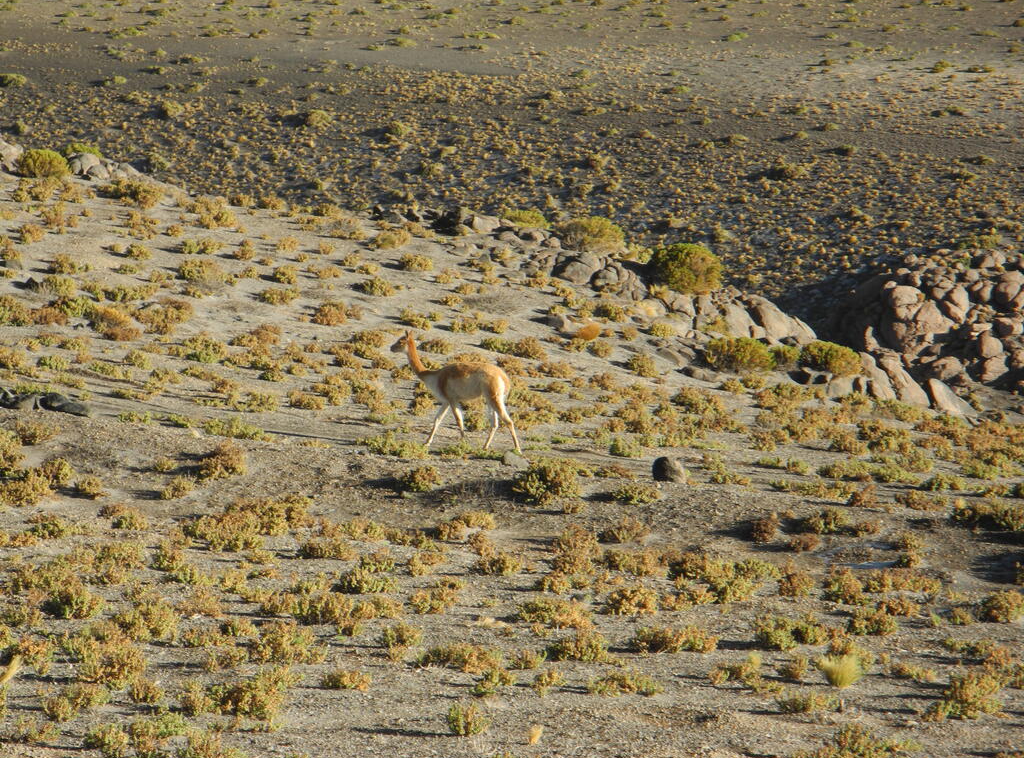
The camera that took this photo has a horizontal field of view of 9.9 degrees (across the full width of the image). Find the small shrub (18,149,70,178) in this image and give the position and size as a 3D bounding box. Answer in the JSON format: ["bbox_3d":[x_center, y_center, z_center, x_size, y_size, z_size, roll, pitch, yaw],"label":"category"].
[{"bbox_3d":[-6.638,-3.060,84.000,0.740,0.370,0.660,0,6,0],"label":"small shrub"}]

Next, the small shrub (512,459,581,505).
[{"bbox_3d":[0.356,1.067,61.000,0.700,0.420,0.640,0,6,0],"label":"small shrub"}]

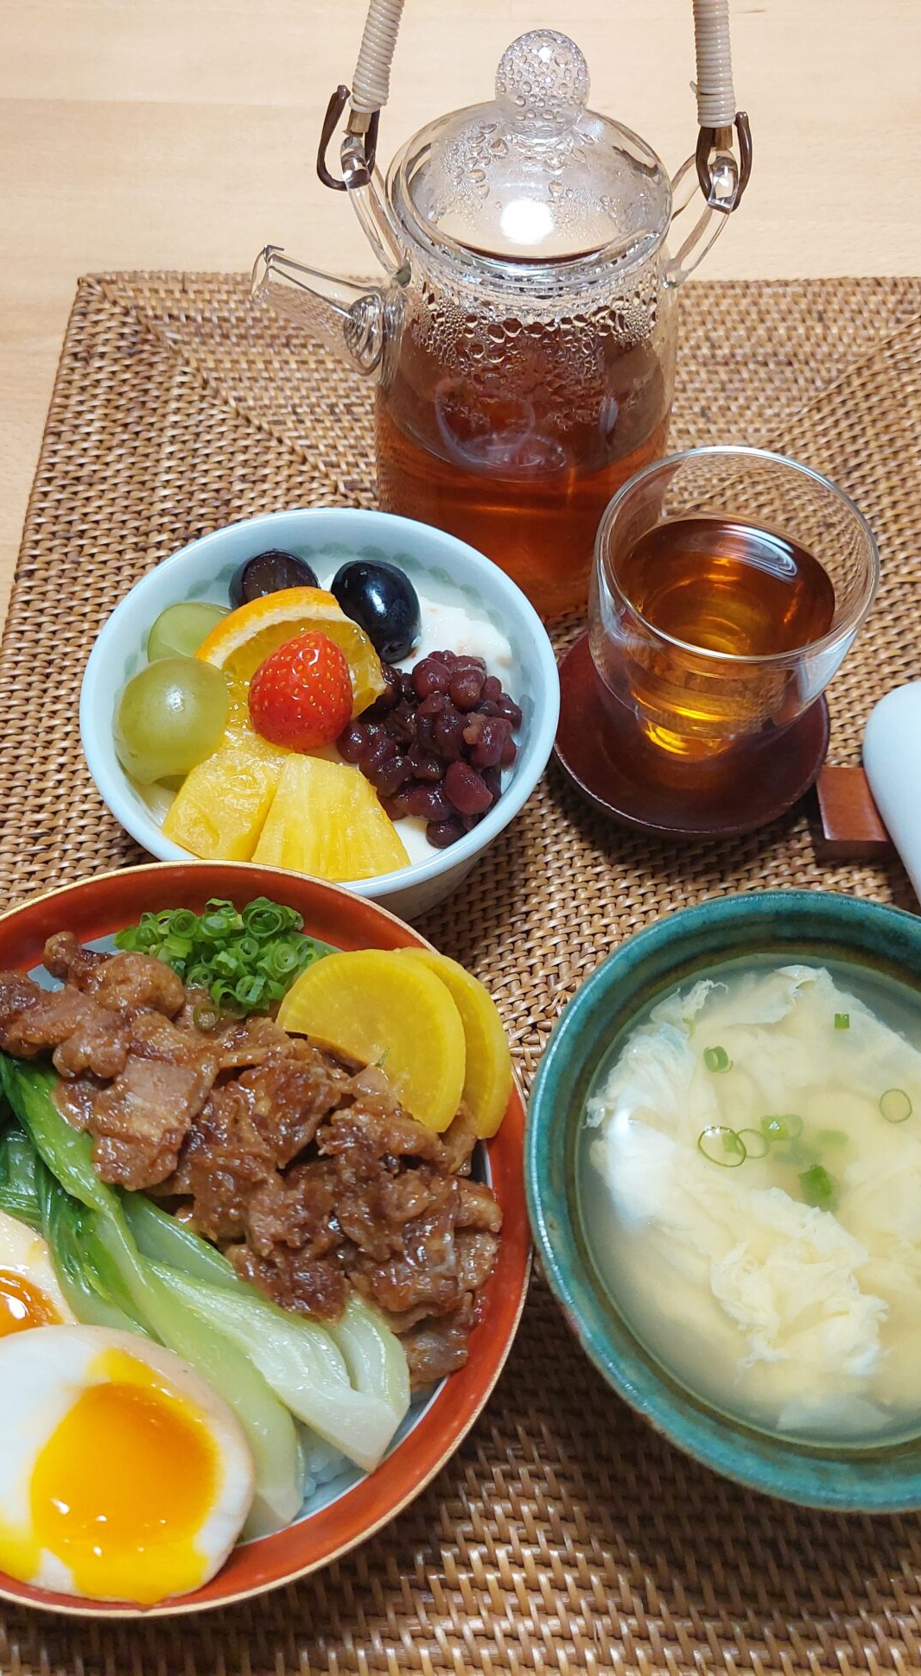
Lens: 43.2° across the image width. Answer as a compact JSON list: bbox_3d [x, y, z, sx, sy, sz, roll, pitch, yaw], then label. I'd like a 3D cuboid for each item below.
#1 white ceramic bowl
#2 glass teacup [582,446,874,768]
[{"bbox_3d":[-0.036,-0.025,0.327,0.123,0.059,0.123,0,62,0],"label":"white ceramic bowl"},{"bbox_3d":[0.068,-0.053,0.318,0.069,0.076,0.069,0,62,0],"label":"glass teacup"}]

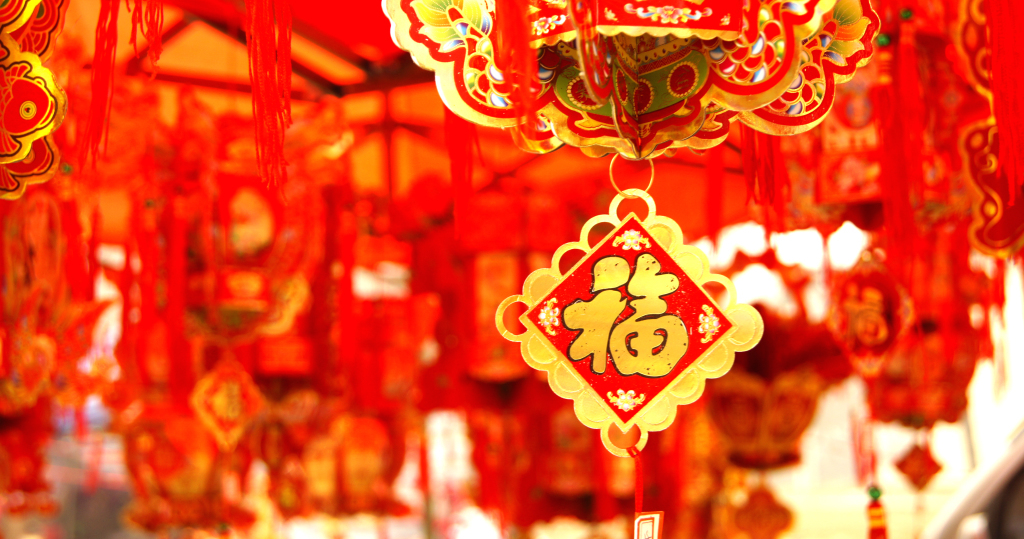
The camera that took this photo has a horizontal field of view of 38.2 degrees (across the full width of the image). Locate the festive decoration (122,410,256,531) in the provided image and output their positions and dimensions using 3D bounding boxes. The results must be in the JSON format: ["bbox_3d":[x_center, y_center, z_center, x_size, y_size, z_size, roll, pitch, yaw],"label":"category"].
[{"bbox_3d":[-0.820,0.507,3.750,0.335,0.310,0.300,1,-7,-9],"label":"festive decoration"}]

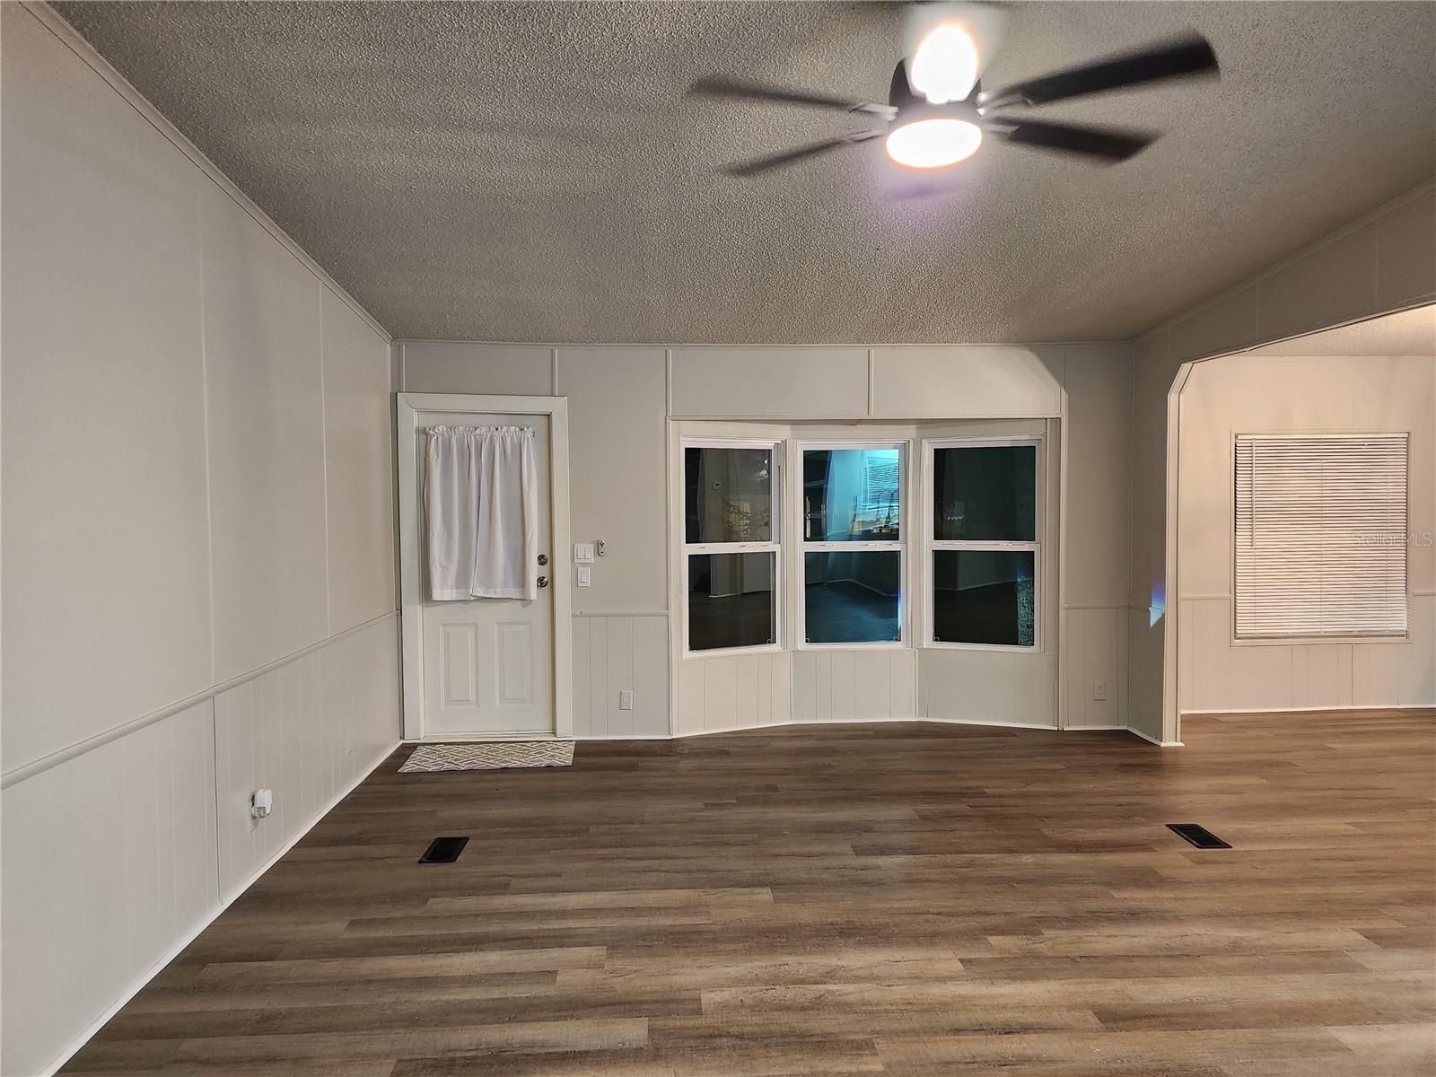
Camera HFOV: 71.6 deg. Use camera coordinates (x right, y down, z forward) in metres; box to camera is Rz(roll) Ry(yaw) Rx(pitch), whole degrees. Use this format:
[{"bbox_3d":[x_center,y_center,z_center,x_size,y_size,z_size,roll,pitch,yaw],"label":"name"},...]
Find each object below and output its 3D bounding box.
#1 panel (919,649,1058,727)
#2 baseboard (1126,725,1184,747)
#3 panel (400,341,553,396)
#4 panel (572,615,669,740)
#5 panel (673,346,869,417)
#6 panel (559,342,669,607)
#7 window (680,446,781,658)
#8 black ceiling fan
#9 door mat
[{"bbox_3d":[1.722,0.955,6.363,0.858,0.494,0.020,0,2,17],"label":"panel"},{"bbox_3d":[2.654,1.194,6.048,0.125,0.024,0.453,-1,2,-3],"label":"baseboard"},{"bbox_3d":[-1.429,-1.014,5.948,0.887,0.317,0.020,-1,2,-3],"label":"panel"},{"bbox_3d":[-0.586,0.841,6.072,0.596,0.754,0.020,-1,2,-3],"label":"panel"},{"bbox_3d":[0.318,-0.952,6.056,1.214,0.434,0.020,-1,2,-3],"label":"panel"},{"bbox_3d":[-0.635,-0.350,6.022,0.679,1.609,0.020,-1,2,-3],"label":"panel"},{"bbox_3d":[0.094,0.049,6.255,0.704,1.304,0.070,-1,3,-25],"label":"window"},{"bbox_3d":[0.560,-1.207,2.583,1.280,0.400,1.320,-1,2,-3],"label":"black ceiling fan"},{"bbox_3d":[-1.293,1.241,5.713,0.931,0.010,0.572,-1,2,-6],"label":"door mat"}]

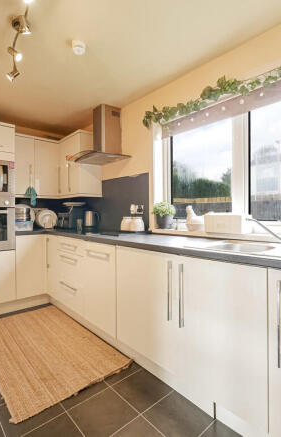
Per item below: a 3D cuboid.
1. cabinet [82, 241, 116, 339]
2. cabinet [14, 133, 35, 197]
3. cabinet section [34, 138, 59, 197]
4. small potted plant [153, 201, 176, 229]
[{"bbox_3d":[-0.148,0.570,2.224,0.570,0.730,0.528,-1,1,-42],"label":"cabinet"},{"bbox_3d":[-1.574,-0.655,3.056,0.295,0.740,0.320,-1,1,-42],"label":"cabinet"},{"bbox_3d":[-1.347,-0.661,3.255,0.316,0.745,0.320,-1,1,-42],"label":"cabinet section"},{"bbox_3d":[0.244,-0.040,2.400,0.220,0.285,0.220,0,2,0],"label":"small potted plant"}]

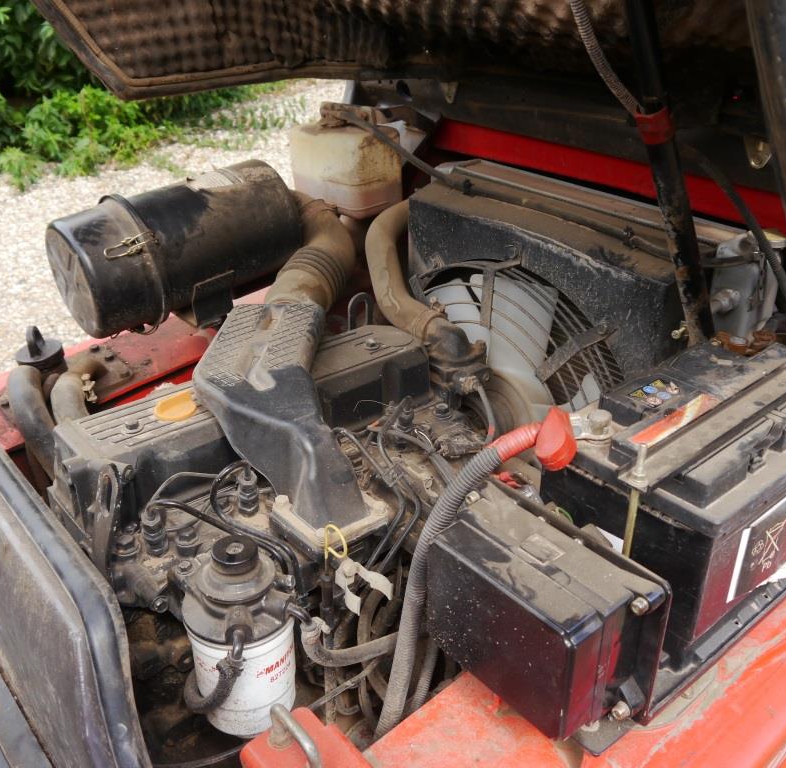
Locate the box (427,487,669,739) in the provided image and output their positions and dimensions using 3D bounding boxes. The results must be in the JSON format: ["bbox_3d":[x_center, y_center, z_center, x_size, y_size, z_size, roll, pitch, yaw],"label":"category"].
[{"bbox_3d":[0.111,0.182,0.656,0.090,0.130,0.170,-23,35,-34],"label":"box"}]

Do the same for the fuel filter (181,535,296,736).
[{"bbox_3d":[-0.127,0.207,0.694,0.093,0.175,0.096,-1,28,1],"label":"fuel filter"}]

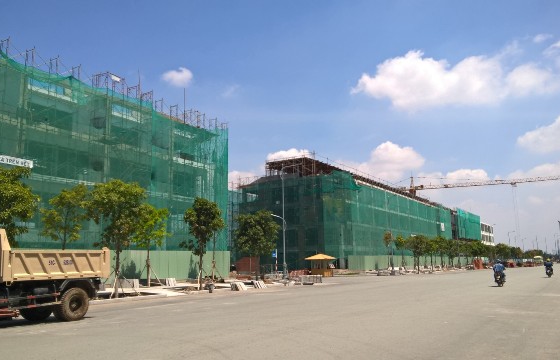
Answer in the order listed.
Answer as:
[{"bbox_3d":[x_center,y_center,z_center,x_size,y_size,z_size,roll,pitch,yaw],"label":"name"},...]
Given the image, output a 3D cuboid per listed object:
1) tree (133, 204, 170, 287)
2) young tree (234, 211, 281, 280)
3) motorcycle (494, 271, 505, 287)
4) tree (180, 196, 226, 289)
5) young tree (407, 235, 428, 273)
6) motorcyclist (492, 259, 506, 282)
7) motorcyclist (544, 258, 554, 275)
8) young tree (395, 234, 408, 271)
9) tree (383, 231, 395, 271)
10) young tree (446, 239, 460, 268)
[{"bbox_3d":[-8.562,4.341,33.842,2.417,5.452,2.417,-1,-9,0],"label":"tree"},{"bbox_3d":[-1.582,4.689,35.689,3.092,5.120,3.092,-1,-9,0],"label":"young tree"},{"bbox_3d":[13.189,5.817,30.416,0.680,1.050,1.880,-6,-10,27],"label":"motorcycle"},{"bbox_3d":[-4.553,3.654,29.848,2.466,5.414,2.466,-1,-9,0],"label":"tree"},{"bbox_3d":[16.089,8.645,59.559,2.481,4.519,2.481,-6,-11,30],"label":"young tree"},{"bbox_3d":[13.133,5.409,30.450,0.720,1.300,0.800,-6,-10,27],"label":"motorcyclist"},{"bbox_3d":[22.410,7.183,42.491,0.740,1.300,0.800,-6,-10,29],"label":"motorcyclist"},{"bbox_3d":[19.242,11.296,80.078,2.125,5.431,2.125,-6,-11,30],"label":"young tree"},{"bbox_3d":[15.951,10.366,74.844,1.701,5.719,1.701,-6,-11,30],"label":"tree"},{"bbox_3d":[26.617,11.412,78.210,2.078,4.528,2.078,-6,-11,30],"label":"young tree"}]

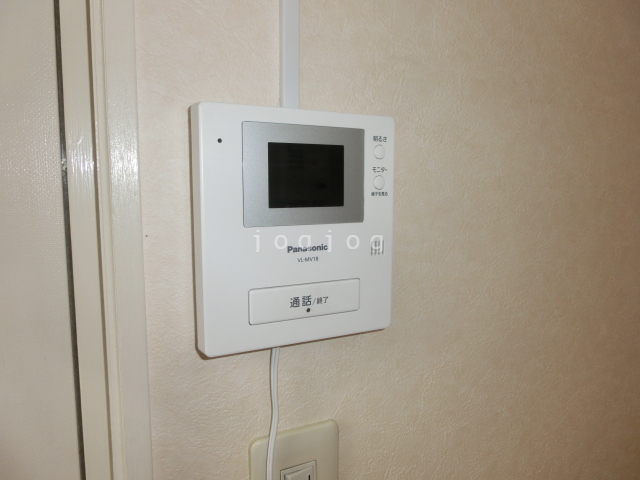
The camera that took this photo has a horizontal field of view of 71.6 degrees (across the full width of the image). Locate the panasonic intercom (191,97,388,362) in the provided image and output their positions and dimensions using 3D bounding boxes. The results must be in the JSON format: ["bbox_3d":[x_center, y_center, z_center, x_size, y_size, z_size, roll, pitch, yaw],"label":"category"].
[{"bbox_3d":[-0.014,-0.008,0.294,0.132,0.149,0.026,-3,8,-25],"label":"panasonic intercom"}]

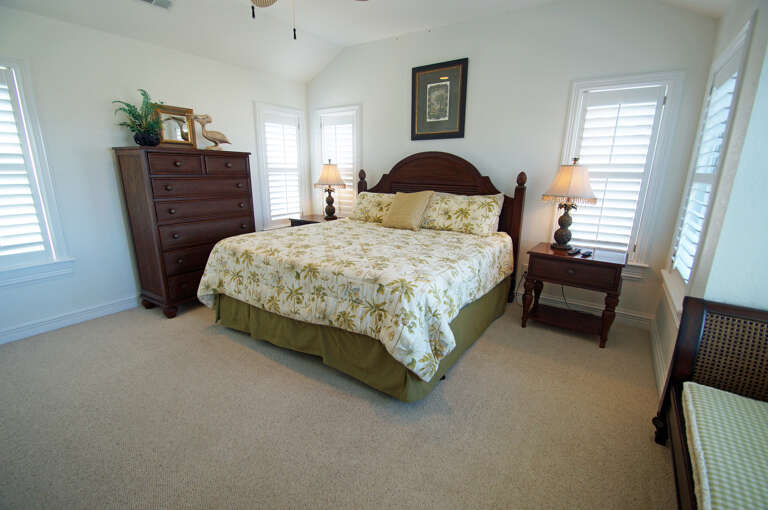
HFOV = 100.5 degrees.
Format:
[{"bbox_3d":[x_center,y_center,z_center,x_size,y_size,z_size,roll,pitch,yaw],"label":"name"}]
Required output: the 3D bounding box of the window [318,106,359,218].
[{"bbox_3d":[-0.630,-1.185,4.385,0.785,1.597,0.106,10,18,32],"label":"window"}]

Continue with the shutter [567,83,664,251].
[{"bbox_3d":[1.947,-0.673,2.771,0.597,1.435,0.061,10,18,32],"label":"shutter"}]

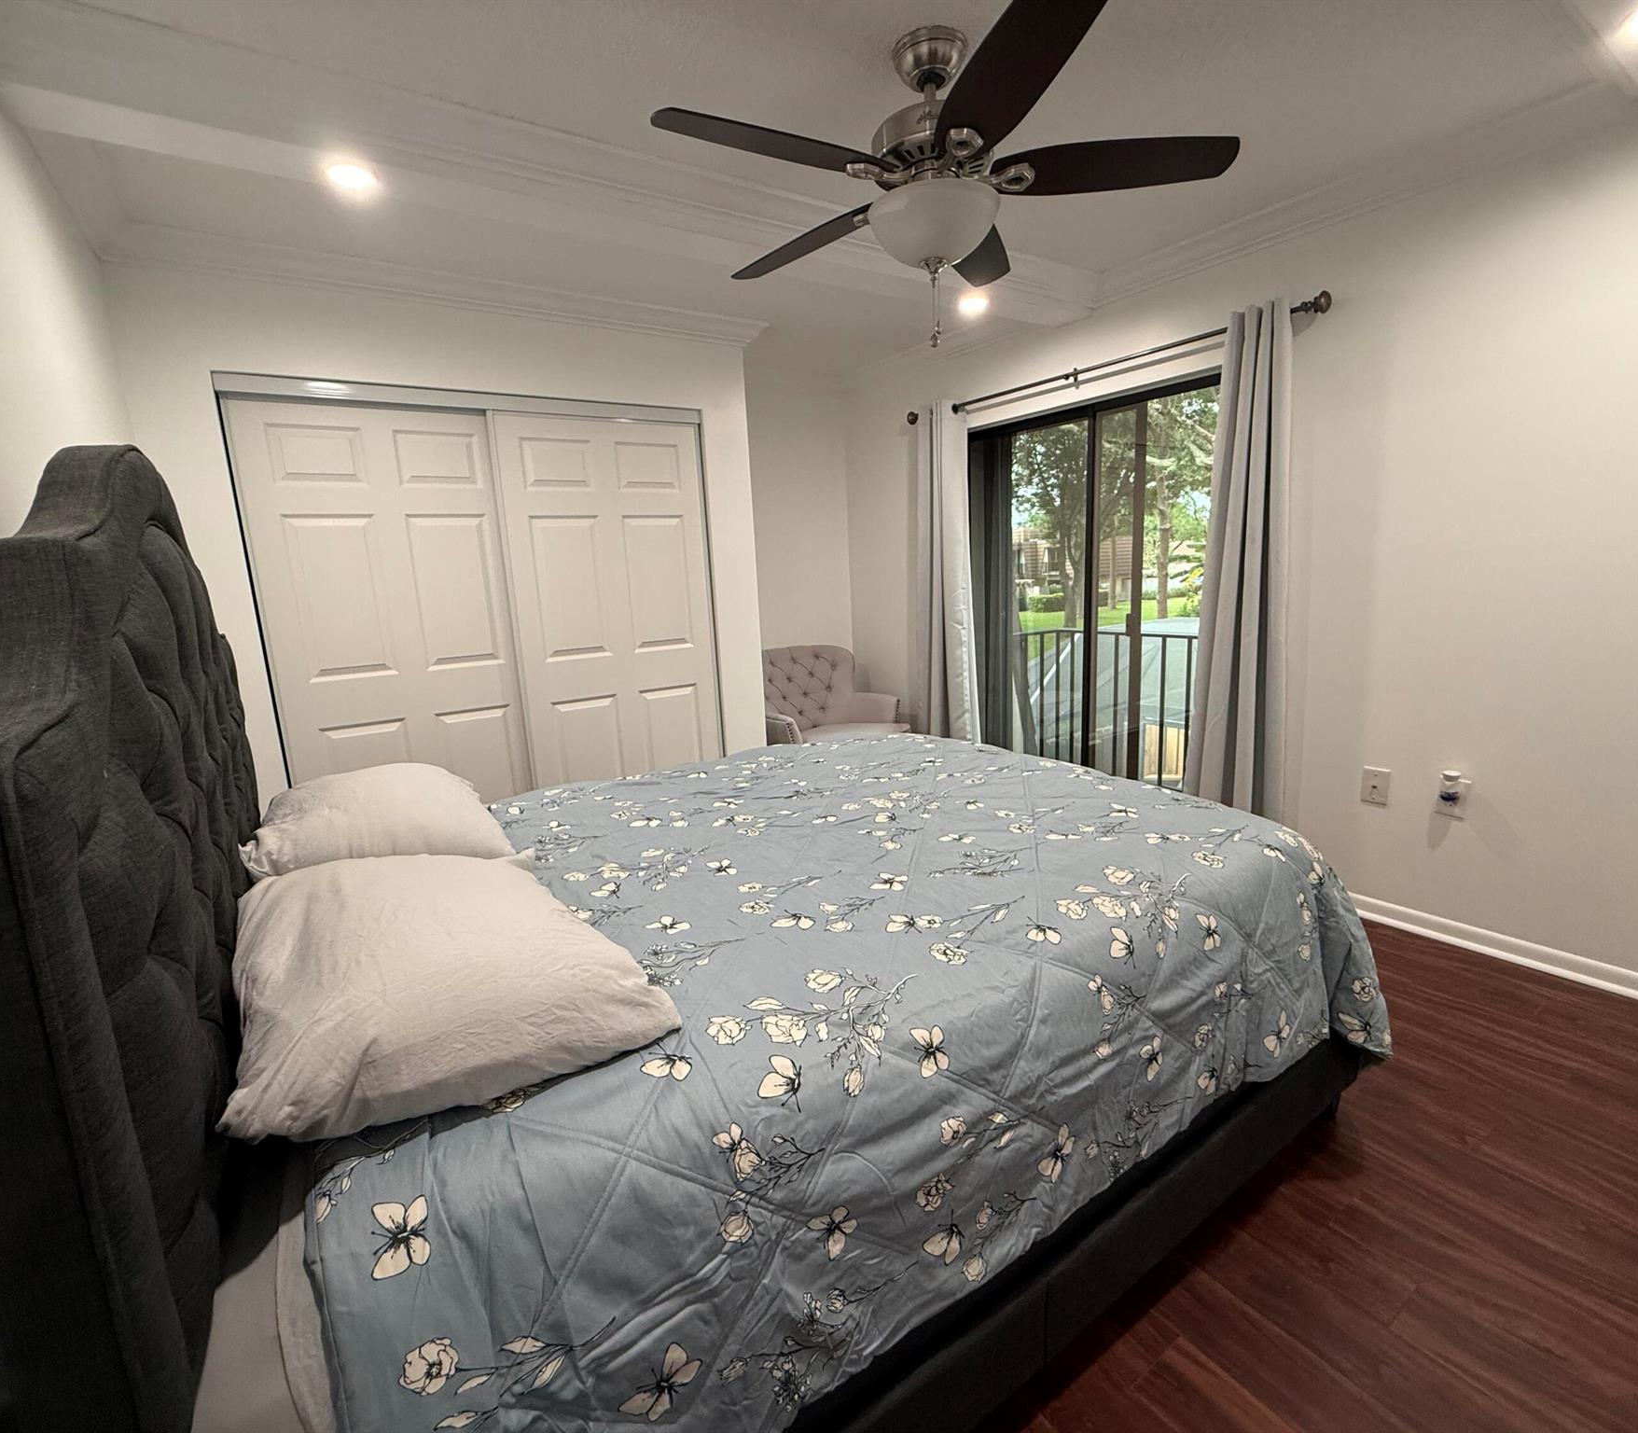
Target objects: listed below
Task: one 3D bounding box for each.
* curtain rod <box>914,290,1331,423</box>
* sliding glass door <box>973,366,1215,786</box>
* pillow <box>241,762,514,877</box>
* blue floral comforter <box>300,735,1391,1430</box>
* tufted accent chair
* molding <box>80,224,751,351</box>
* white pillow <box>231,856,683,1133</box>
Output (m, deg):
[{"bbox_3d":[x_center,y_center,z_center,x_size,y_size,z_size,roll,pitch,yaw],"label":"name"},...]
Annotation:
[{"bbox_3d":[1.114,-1.481,3.380,0.111,0.081,2.074,-10,13,-33],"label":"curtain rod"},{"bbox_3d":[1.291,-0.424,3.603,0.101,1.983,1.762,-10,13,-33],"label":"sliding glass door"},{"bbox_3d":[-1.032,0.240,1.817,0.513,0.181,0.705,-10,13,-33],"label":"pillow"},{"bbox_3d":[-0.017,0.507,1.902,2.054,0.559,1.782,-10,13,-33],"label":"blue floral comforter"},{"bbox_3d":[0.091,0.063,4.378,0.715,0.866,0.715,-10,13,-33],"label":"tufted accent chair"},{"bbox_3d":[-1.236,-1.627,3.004,2.355,0.088,0.088,-10,13,-33],"label":"molding"},{"bbox_3d":[-0.621,0.340,1.223,0.518,0.171,0.735,-10,13,-33],"label":"white pillow"}]

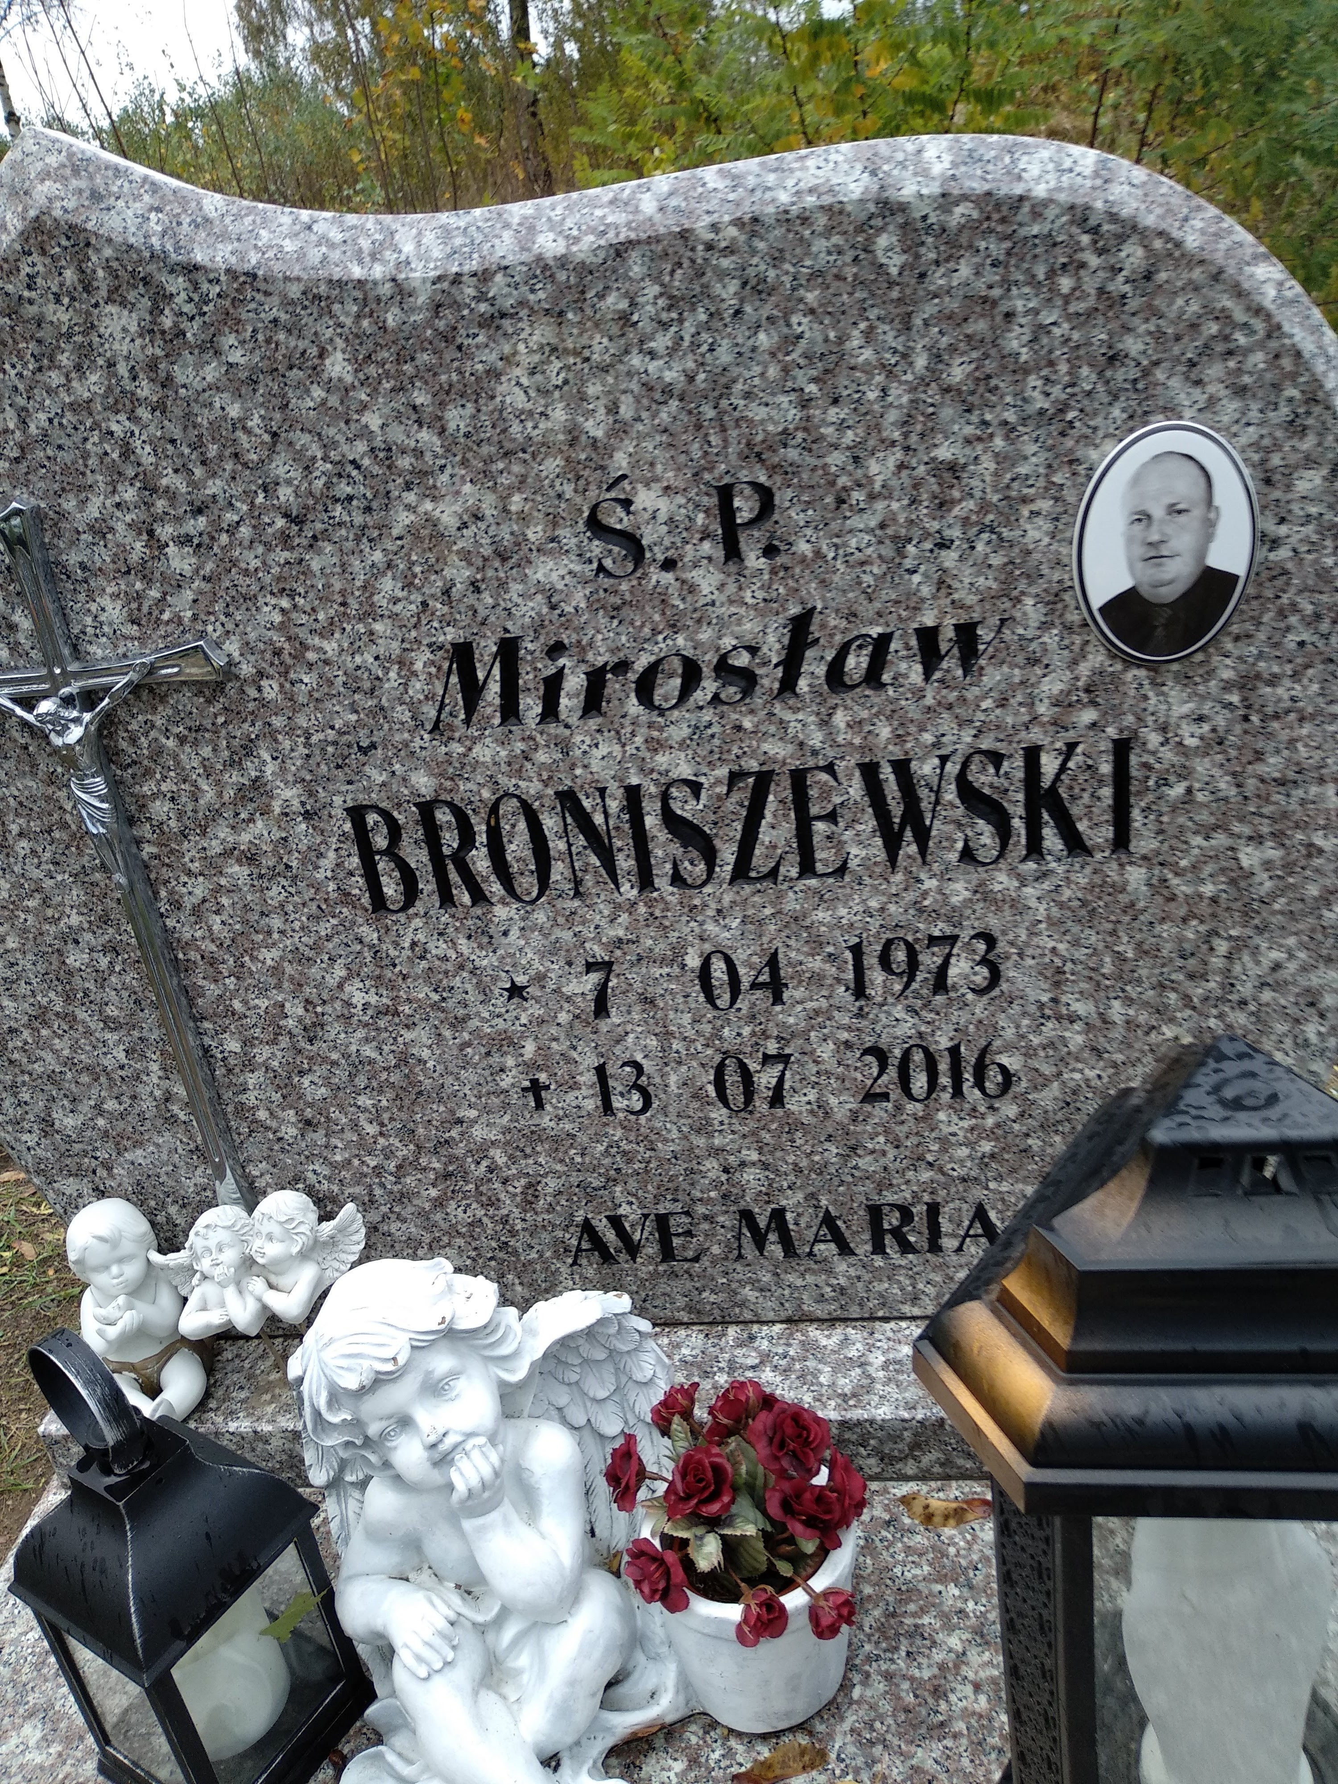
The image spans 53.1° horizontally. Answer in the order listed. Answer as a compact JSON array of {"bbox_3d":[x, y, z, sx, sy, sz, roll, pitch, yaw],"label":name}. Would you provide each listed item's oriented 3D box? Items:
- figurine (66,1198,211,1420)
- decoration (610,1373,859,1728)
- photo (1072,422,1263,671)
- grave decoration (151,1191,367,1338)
[{"bbox_3d":[-0.351,0.270,0.882,0.085,0.156,0.081,-16,25,-16],"label":"figurine"},{"bbox_3d":[0.039,0.341,0.701,0.137,0.173,0.134,-5,25,10],"label":"decoration"},{"bbox_3d":[0.255,-0.176,0.687,0.091,0.122,0.007,-5,20,10],"label":"photo"},{"bbox_3d":[-0.257,0.234,0.844,0.137,0.094,0.046,-11,13,-5],"label":"grave decoration"}]

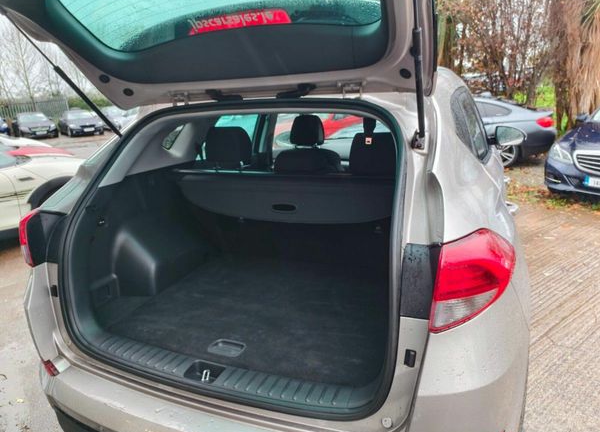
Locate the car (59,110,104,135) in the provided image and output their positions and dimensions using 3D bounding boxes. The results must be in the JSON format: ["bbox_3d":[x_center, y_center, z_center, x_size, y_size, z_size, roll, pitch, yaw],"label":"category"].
[{"bbox_3d":[-13.858,-5.775,24.985,1.810,1.430,4.580,-15,21,-38],"label":"car"}]

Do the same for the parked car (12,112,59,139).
[{"bbox_3d":[-16.040,-5.411,24.027,1.780,1.450,4.600,-15,21,-38],"label":"parked car"}]

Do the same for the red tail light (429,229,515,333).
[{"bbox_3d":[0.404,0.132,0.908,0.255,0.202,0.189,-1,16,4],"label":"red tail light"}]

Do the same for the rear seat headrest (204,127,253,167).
[{"bbox_3d":[-0.321,-0.342,1.927,0.225,0.180,0.110,4,17,22],"label":"rear seat headrest"}]

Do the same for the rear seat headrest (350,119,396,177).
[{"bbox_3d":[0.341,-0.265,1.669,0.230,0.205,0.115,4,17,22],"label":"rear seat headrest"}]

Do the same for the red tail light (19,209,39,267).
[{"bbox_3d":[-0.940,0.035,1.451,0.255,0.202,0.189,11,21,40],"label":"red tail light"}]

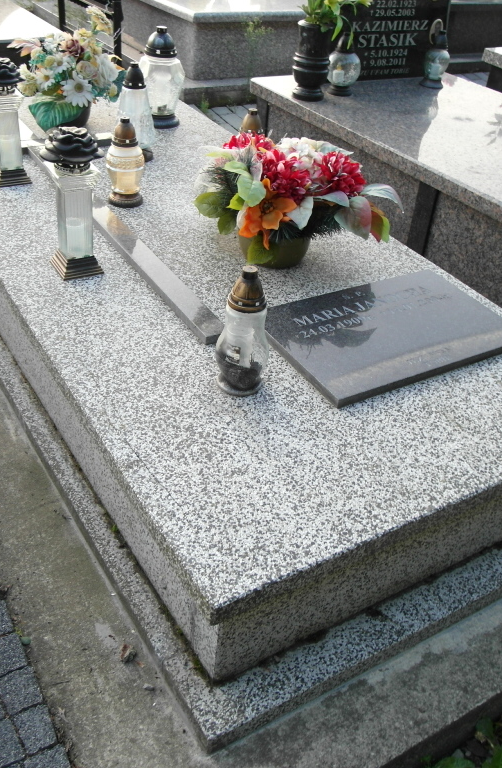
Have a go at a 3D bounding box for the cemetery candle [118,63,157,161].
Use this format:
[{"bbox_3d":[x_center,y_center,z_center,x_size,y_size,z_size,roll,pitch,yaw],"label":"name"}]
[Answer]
[{"bbox_3d":[-0.364,-0.880,2.289,0.130,0.280,0.130,-15,43,-29],"label":"cemetery candle"}]

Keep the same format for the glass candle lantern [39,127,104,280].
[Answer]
[{"bbox_3d":[-0.404,-0.412,1.614,0.138,0.318,0.138,-15,43,-29],"label":"glass candle lantern"}]

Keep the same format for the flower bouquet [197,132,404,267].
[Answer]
[{"bbox_3d":[0.105,-0.430,1.660,0.470,0.280,0.380,-4,35,-15],"label":"flower bouquet"}]

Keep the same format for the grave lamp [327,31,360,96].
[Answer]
[{"bbox_3d":[0.432,-1.469,3.255,0.110,0.245,0.110,6,35,-4],"label":"grave lamp"}]

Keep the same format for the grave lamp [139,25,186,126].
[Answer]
[{"bbox_3d":[-0.306,-1.110,2.575,0.165,0.326,0.165,6,36,-5],"label":"grave lamp"}]

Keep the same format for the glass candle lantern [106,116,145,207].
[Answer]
[{"bbox_3d":[-0.319,-0.568,1.811,0.104,0.208,0.104,5,34,-3],"label":"glass candle lantern"}]

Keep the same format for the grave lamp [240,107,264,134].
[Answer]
[{"bbox_3d":[-0.003,-0.728,2.197,0.108,0.241,0.108,-15,43,-29],"label":"grave lamp"}]

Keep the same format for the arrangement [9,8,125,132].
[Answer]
[{"bbox_3d":[-0.625,-1.052,2.390,0.368,0.367,0.330,-15,43,-29],"label":"arrangement"}]

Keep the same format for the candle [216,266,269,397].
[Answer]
[{"bbox_3d":[-0.002,-0.098,1.330,0.101,0.259,0.101,6,36,-5],"label":"candle"}]

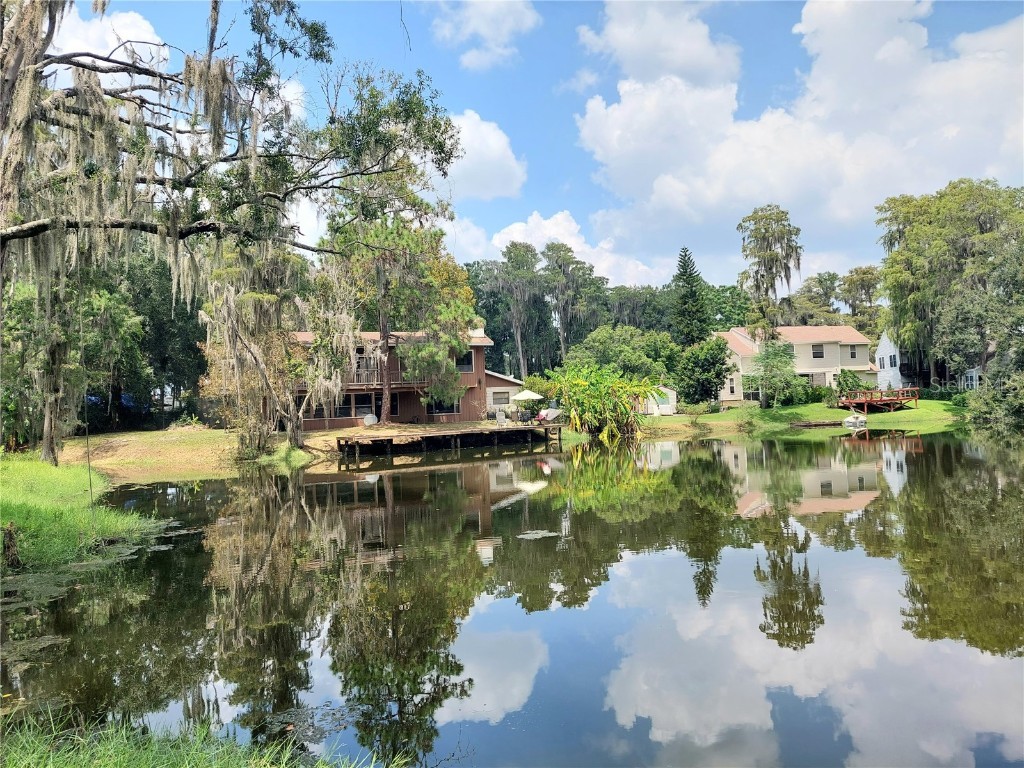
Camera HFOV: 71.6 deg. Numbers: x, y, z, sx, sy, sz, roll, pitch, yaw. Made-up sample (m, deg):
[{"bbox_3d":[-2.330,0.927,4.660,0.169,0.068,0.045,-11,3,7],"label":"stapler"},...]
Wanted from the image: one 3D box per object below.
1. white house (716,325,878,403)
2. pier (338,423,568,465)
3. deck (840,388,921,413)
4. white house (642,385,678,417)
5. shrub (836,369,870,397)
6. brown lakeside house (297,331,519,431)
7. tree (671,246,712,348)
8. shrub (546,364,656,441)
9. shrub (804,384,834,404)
[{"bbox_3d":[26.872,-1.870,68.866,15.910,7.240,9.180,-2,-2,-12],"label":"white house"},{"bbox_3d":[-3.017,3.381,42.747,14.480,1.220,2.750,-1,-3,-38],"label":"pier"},{"bbox_3d":[29.504,1.490,57.136,4.490,1.880,3.570,-2,-2,-9],"label":"deck"},{"bbox_3d":[13.709,1.583,65.061,2.860,2.690,3.060,-3,-2,3],"label":"white house"},{"bbox_3d":[30.864,-0.045,64.168,2.860,2.610,2.350,-3,-2,0],"label":"shrub"},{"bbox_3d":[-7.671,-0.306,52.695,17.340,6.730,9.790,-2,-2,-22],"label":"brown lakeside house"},{"bbox_3d":[16.376,-5.163,65.355,4.080,14.480,4.080,-3,-2,0],"label":"tree"},{"bbox_3d":[6.351,1.348,50.380,7.650,5.300,5.300,-3,-2,0],"label":"shrub"},{"bbox_3d":[26.509,0.948,61.208,2.390,1.710,2.040,-3,-2,0],"label":"shrub"}]

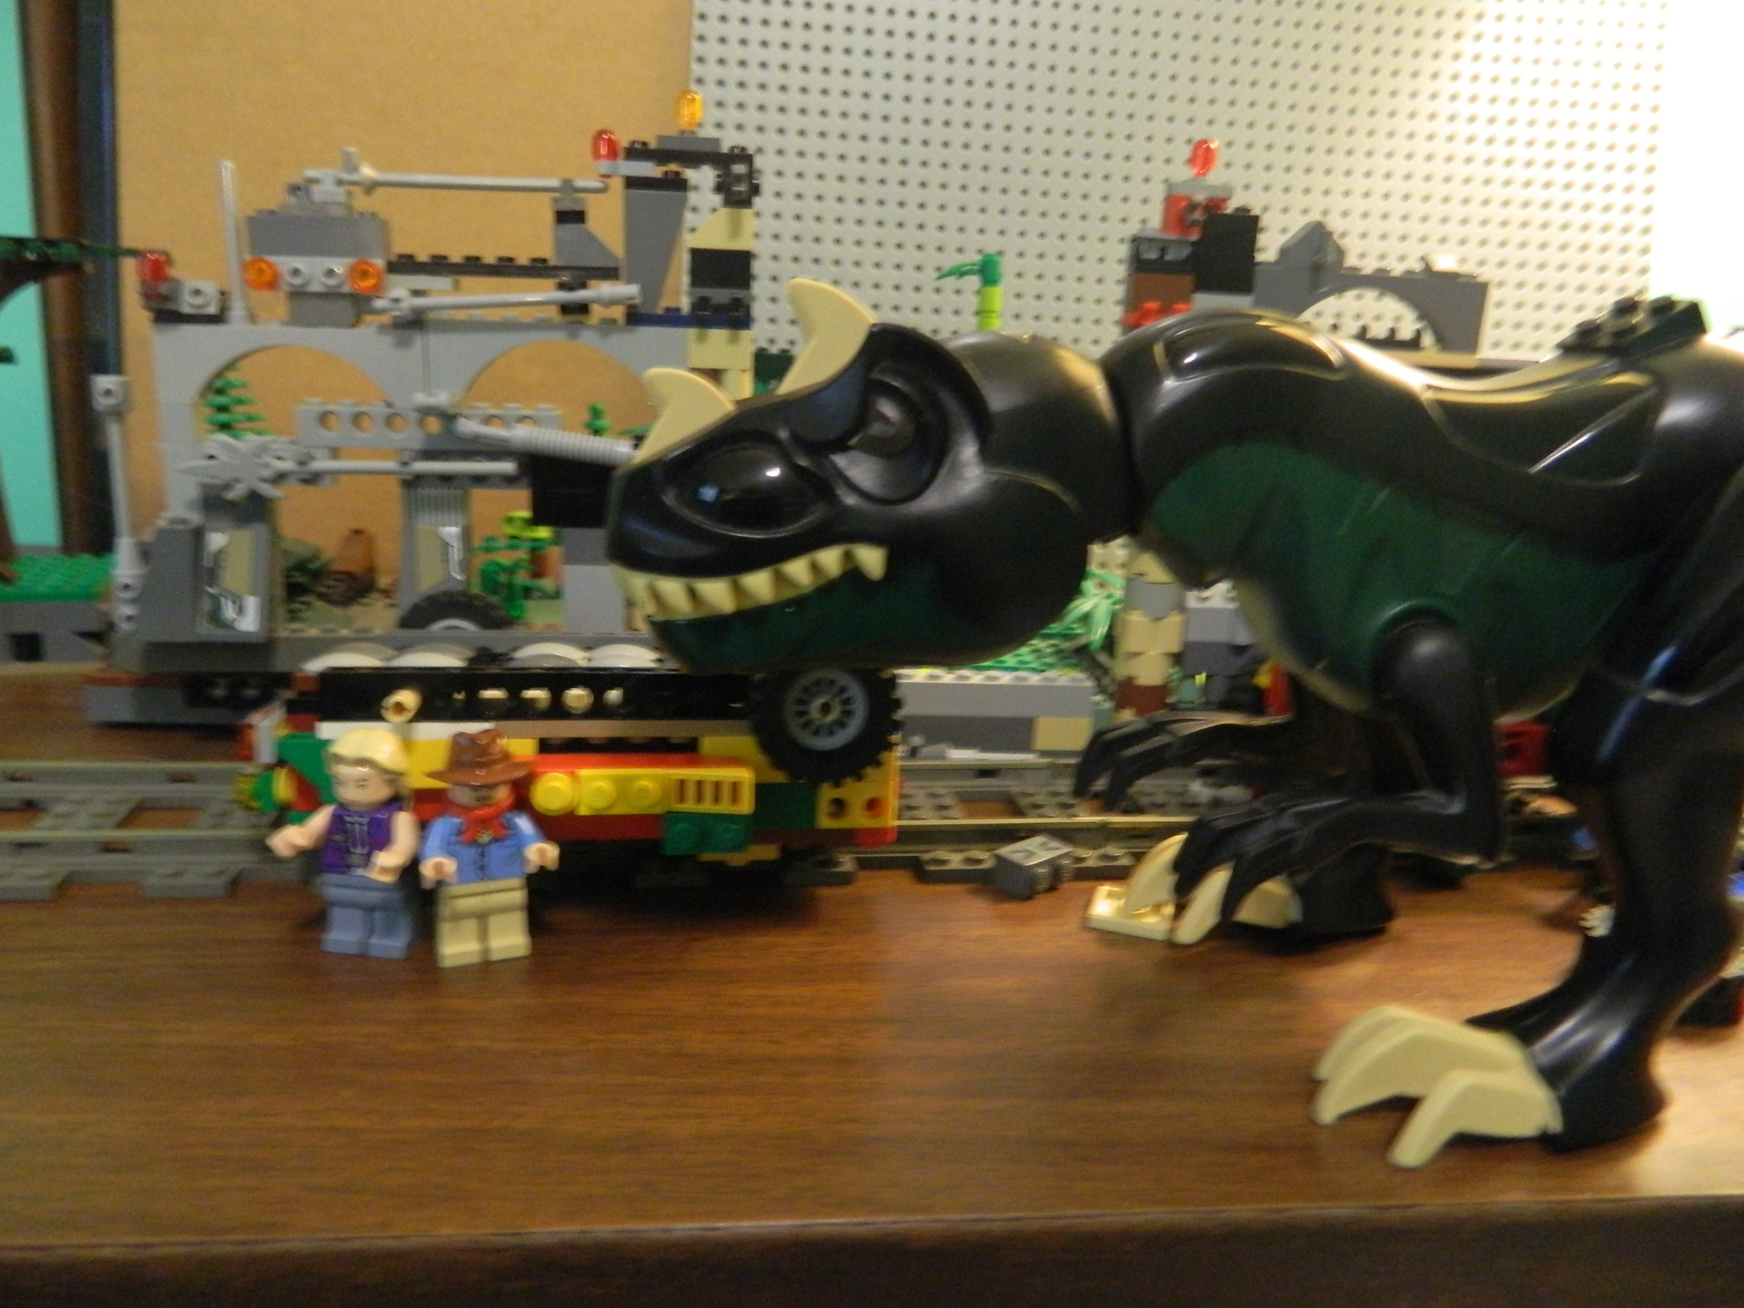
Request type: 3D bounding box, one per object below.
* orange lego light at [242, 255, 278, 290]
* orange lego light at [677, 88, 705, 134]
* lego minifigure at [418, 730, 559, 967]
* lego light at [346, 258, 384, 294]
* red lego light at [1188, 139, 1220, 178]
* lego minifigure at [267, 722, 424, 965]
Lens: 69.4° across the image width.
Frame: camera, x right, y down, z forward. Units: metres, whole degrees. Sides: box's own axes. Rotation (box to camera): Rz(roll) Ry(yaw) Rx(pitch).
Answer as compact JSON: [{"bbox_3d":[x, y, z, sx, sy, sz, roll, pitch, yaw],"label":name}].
[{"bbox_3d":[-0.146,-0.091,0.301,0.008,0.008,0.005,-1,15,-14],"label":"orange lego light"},{"bbox_3d":[-0.045,-0.135,0.314,0.006,0.010,0.006,0,15,-9],"label":"orange lego light"},{"bbox_3d":[-0.070,0.035,0.228,0.024,0.043,0.019,-3,16,-19],"label":"lego minifigure"},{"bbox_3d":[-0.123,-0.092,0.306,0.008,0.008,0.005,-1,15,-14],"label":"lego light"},{"bbox_3d":[0.085,-0.127,0.324,0.006,0.010,0.006,5,15,-10],"label":"red lego light"},{"bbox_3d":[-0.092,0.035,0.226,0.024,0.042,0.020,4,15,5],"label":"lego minifigure"}]

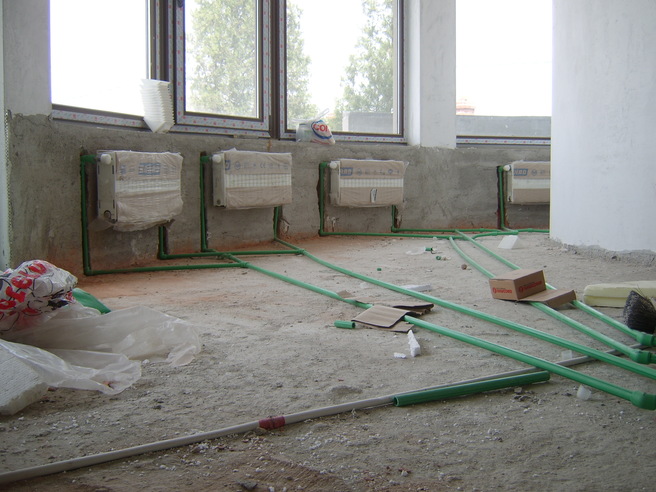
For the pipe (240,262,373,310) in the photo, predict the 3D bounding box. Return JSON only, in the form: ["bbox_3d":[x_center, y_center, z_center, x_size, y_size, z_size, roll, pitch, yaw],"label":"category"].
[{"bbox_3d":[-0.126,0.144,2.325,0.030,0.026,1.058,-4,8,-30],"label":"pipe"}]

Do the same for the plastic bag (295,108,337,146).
[{"bbox_3d":[-0.087,-0.827,4.100,0.250,0.235,0.170,-4,8,-30],"label":"plastic bag"}]

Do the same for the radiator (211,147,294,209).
[{"bbox_3d":[-0.447,-0.408,3.594,0.110,0.310,0.590,5,8,36],"label":"radiator"}]

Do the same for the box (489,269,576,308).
[{"bbox_3d":[0.672,0.138,1.932,0.135,0.088,0.235,-9,6,-26],"label":"box"}]

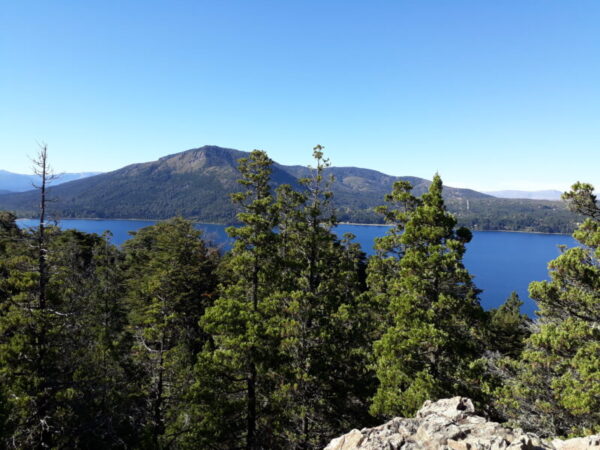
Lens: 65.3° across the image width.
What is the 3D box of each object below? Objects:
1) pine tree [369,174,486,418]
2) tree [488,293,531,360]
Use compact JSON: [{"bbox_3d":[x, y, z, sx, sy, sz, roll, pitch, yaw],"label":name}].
[{"bbox_3d":[3.814,2.288,14.000,3.530,7.600,3.530,1,2,0],"label":"pine tree"},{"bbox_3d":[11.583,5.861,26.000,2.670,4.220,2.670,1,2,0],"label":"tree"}]

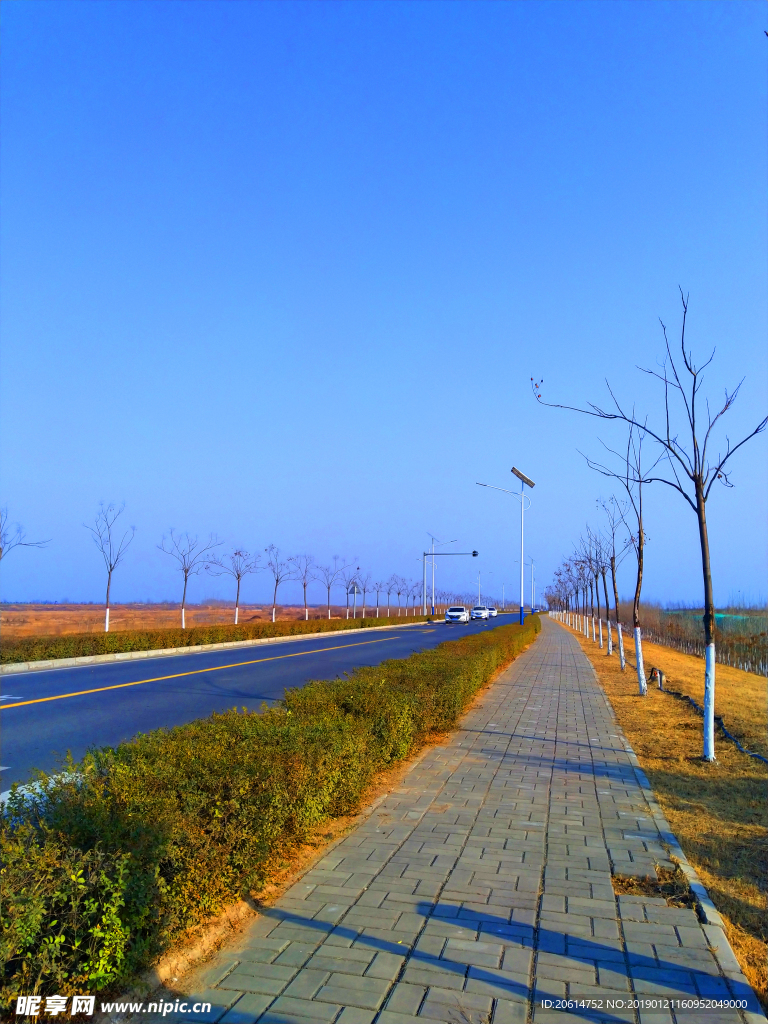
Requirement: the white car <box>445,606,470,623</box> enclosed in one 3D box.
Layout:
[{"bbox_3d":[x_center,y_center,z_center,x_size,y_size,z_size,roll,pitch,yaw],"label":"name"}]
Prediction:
[{"bbox_3d":[6.727,9.329,67.500,1.820,1.520,4.450,-1,-7,12],"label":"white car"}]

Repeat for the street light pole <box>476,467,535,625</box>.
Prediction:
[{"bbox_3d":[7.059,2.089,42.295,3.430,9.590,1.200,-1,-7,12],"label":"street light pole"}]

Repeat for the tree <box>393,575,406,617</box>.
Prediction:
[{"bbox_3d":[1.577,8.685,75.473,1.430,4.600,1.430,0,-7,0],"label":"tree"}]

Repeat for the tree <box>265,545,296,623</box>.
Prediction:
[{"bbox_3d":[-5.526,3.985,39.119,1.710,4.540,1.710,-1,-7,12],"label":"tree"}]

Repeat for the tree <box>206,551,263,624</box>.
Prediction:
[{"bbox_3d":[-6.926,3.629,33.965,2.590,3.910,2.590,-1,-7,12],"label":"tree"}]

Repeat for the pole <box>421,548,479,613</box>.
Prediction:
[{"bbox_3d":[7.175,7.800,78.927,6.190,7.500,0.600,-1,-7,12],"label":"pole"}]

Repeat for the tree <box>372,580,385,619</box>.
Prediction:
[{"bbox_3d":[-0.495,7.843,65.148,1.160,3.600,1.160,0,-7,0],"label":"tree"}]

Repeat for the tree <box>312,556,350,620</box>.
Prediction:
[{"bbox_3d":[-3.614,5.292,49.502,2.420,4.630,2.420,0,-7,0],"label":"tree"}]

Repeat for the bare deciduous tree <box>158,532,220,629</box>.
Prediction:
[{"bbox_3d":[-7.642,2.808,28.753,2.430,4.200,2.430,-1,-7,12],"label":"bare deciduous tree"}]

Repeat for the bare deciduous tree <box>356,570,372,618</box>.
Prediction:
[{"bbox_3d":[-1.597,6.853,59.916,1.300,4.220,1.300,0,-7,0],"label":"bare deciduous tree"}]

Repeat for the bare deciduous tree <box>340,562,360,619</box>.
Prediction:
[{"bbox_3d":[-2.502,6.010,54.701,1.490,4.550,1.490,0,-7,0],"label":"bare deciduous tree"}]

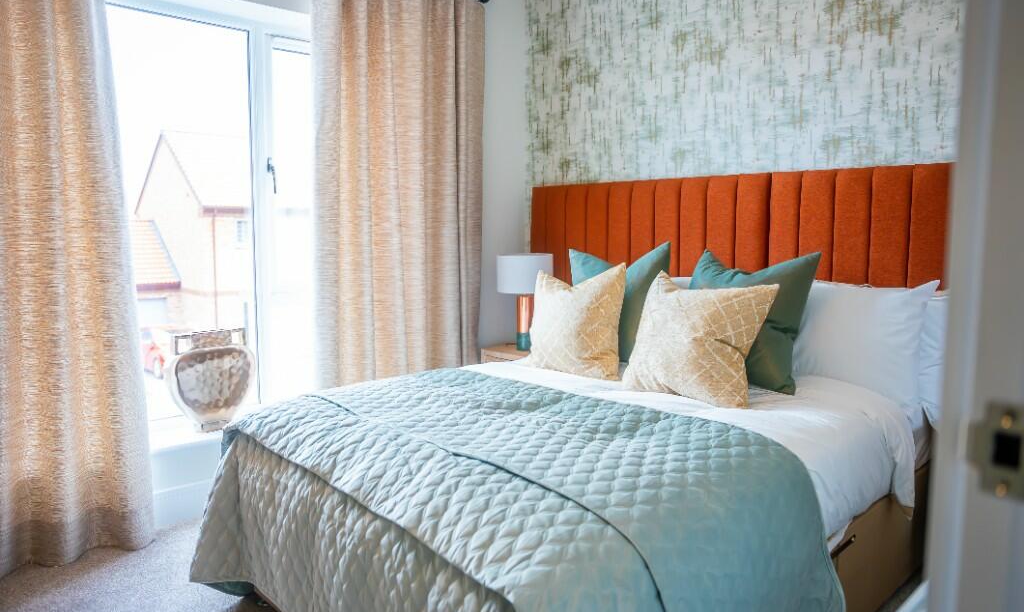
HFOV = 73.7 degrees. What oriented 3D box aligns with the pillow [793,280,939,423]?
[{"bbox_3d":[0.977,0.090,2.275,0.710,0.450,0.180,6,-19,44],"label":"pillow"}]

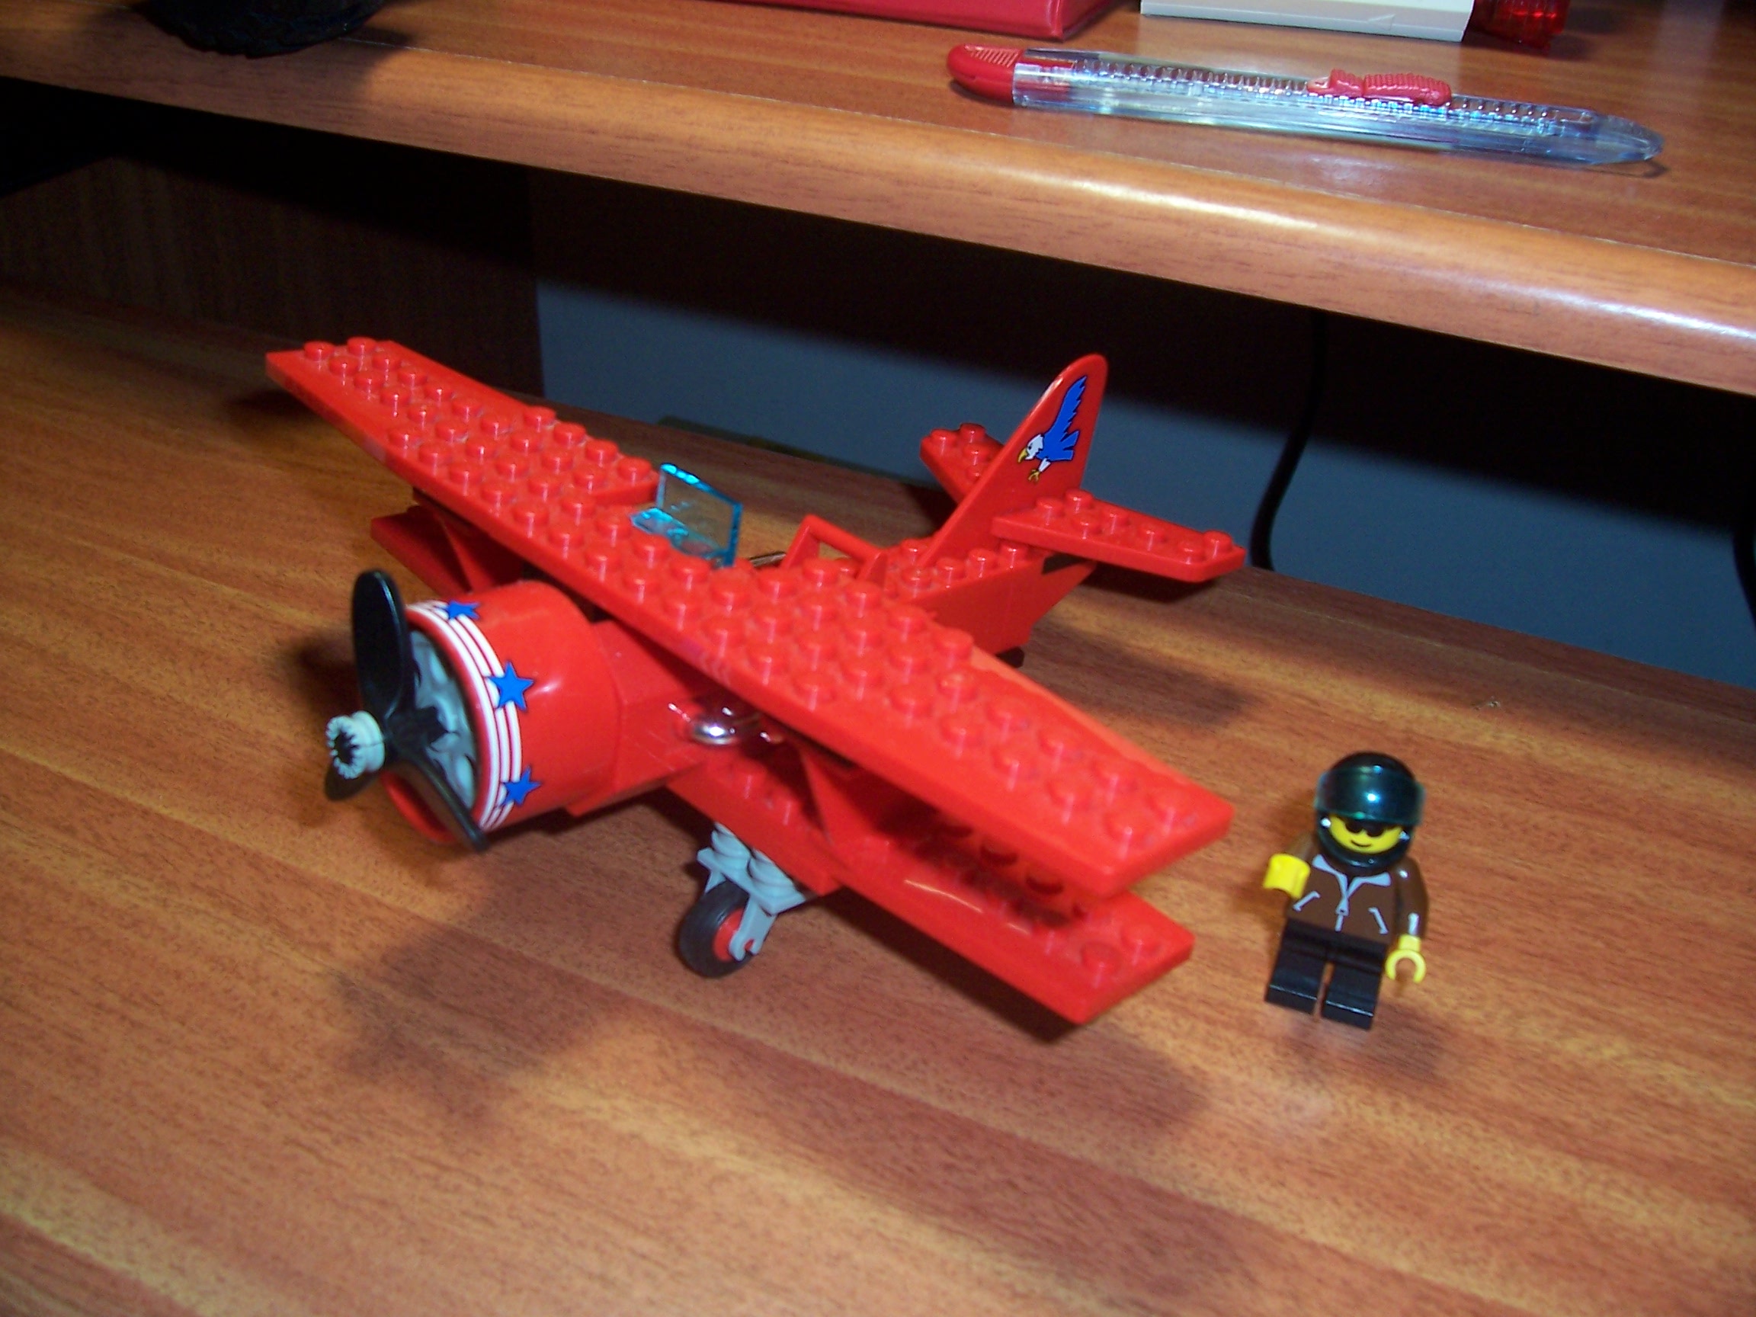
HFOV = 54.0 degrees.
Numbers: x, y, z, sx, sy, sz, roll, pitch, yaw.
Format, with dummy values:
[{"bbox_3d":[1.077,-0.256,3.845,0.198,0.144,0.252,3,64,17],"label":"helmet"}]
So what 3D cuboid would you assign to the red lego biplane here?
[{"bbox_3d":[-0.013,-0.004,0.261,0.151,0.074,0.176,-17,36,-43],"label":"red lego biplane"}]

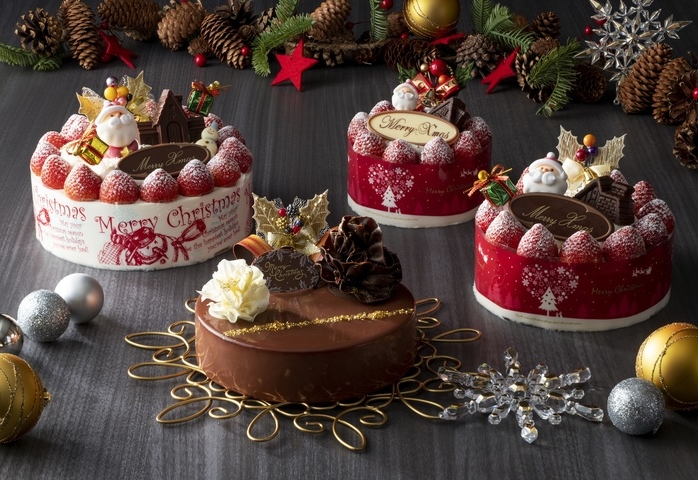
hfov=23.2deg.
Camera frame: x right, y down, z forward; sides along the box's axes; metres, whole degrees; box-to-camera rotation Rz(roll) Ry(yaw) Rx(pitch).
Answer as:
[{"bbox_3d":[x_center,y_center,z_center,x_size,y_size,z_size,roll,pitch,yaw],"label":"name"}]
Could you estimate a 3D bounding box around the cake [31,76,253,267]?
[{"bbox_3d":[-0.173,-0.071,1.395,0.183,0.123,0.183,-7,27,-13],"label":"cake"}]

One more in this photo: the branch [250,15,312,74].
[{"bbox_3d":[-0.069,-0.200,1.750,0.061,0.039,0.066,-1,26,0],"label":"branch"}]

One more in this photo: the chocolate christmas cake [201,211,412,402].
[{"bbox_3d":[-0.031,0.037,1.216,0.157,0.097,0.157,0,23,0],"label":"chocolate christmas cake"}]

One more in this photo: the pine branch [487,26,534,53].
[{"bbox_3d":[0.166,-0.206,1.745,0.045,0.016,0.031,-1,26,0],"label":"pine branch"}]

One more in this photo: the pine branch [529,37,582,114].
[{"bbox_3d":[0.200,-0.158,1.649,0.050,0.043,0.064,-1,26,0],"label":"pine branch"}]

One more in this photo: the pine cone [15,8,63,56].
[{"bbox_3d":[-0.323,-0.217,1.775,0.048,0.045,0.048,-1,26,0],"label":"pine cone"}]

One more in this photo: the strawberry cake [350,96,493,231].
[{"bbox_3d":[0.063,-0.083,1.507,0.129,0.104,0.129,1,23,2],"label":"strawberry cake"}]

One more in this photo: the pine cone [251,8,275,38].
[{"bbox_3d":[-0.095,-0.254,1.977,0.040,0.037,0.038,0,23,0],"label":"pine cone"}]

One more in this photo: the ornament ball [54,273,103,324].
[{"bbox_3d":[-0.200,0.043,1.260,0.037,0.037,0.037,-1,26,0],"label":"ornament ball"}]

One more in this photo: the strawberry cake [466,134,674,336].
[{"bbox_3d":[0.175,-0.017,1.324,0.155,0.122,0.155,1,23,4],"label":"strawberry cake"}]

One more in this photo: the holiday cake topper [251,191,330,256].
[{"bbox_3d":[-0.043,-0.012,1.234,0.056,0.047,0.022,0,23,0],"label":"holiday cake topper"}]

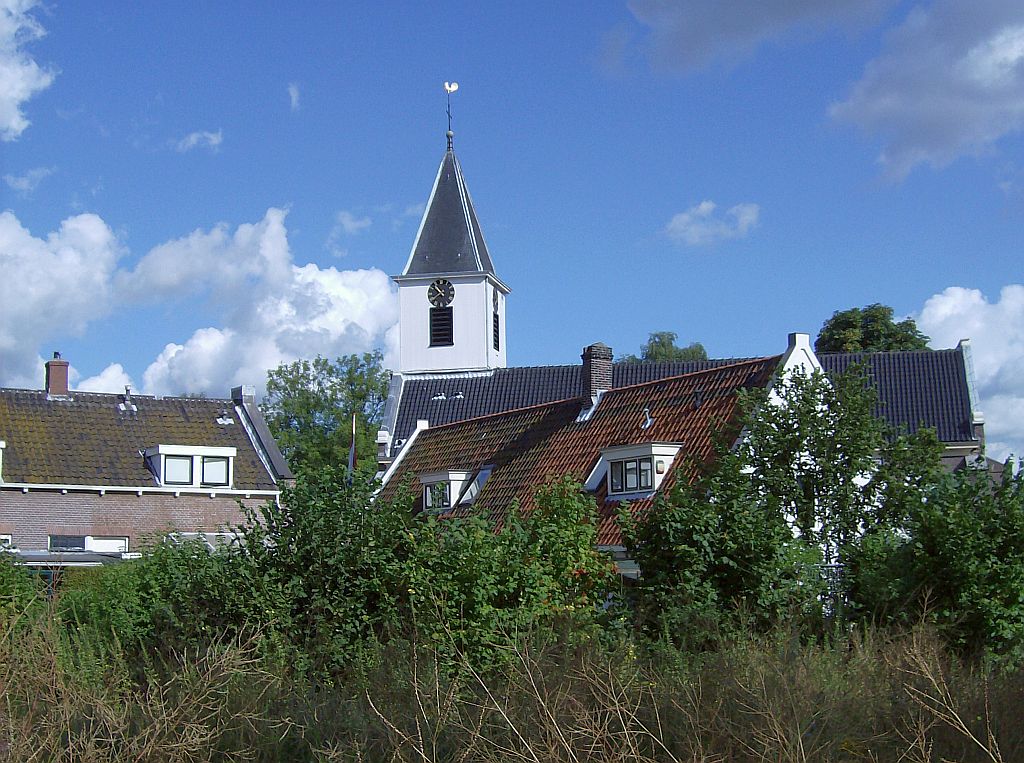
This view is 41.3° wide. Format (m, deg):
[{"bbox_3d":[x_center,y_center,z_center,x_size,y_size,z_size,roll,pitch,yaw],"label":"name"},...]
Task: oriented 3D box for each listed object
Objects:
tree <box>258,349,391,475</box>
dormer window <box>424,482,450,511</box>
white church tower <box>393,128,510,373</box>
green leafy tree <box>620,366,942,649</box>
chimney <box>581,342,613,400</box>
[{"bbox_3d":[-8.502,4.084,61.269,6.200,10.916,6.000,0,-8,-8],"label":"tree"},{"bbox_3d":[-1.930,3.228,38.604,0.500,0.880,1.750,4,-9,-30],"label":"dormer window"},{"bbox_3d":[-2.625,-5.939,61.952,4.350,11.605,4.350,-2,-8,12],"label":"white church tower"},{"bbox_3d":[4.007,1.844,19.421,4.600,4.160,4.000,-2,-8,11],"label":"green leafy tree"},{"bbox_3d":[2.251,-0.178,35.586,0.770,1.620,0.430,4,-9,-30],"label":"chimney"}]

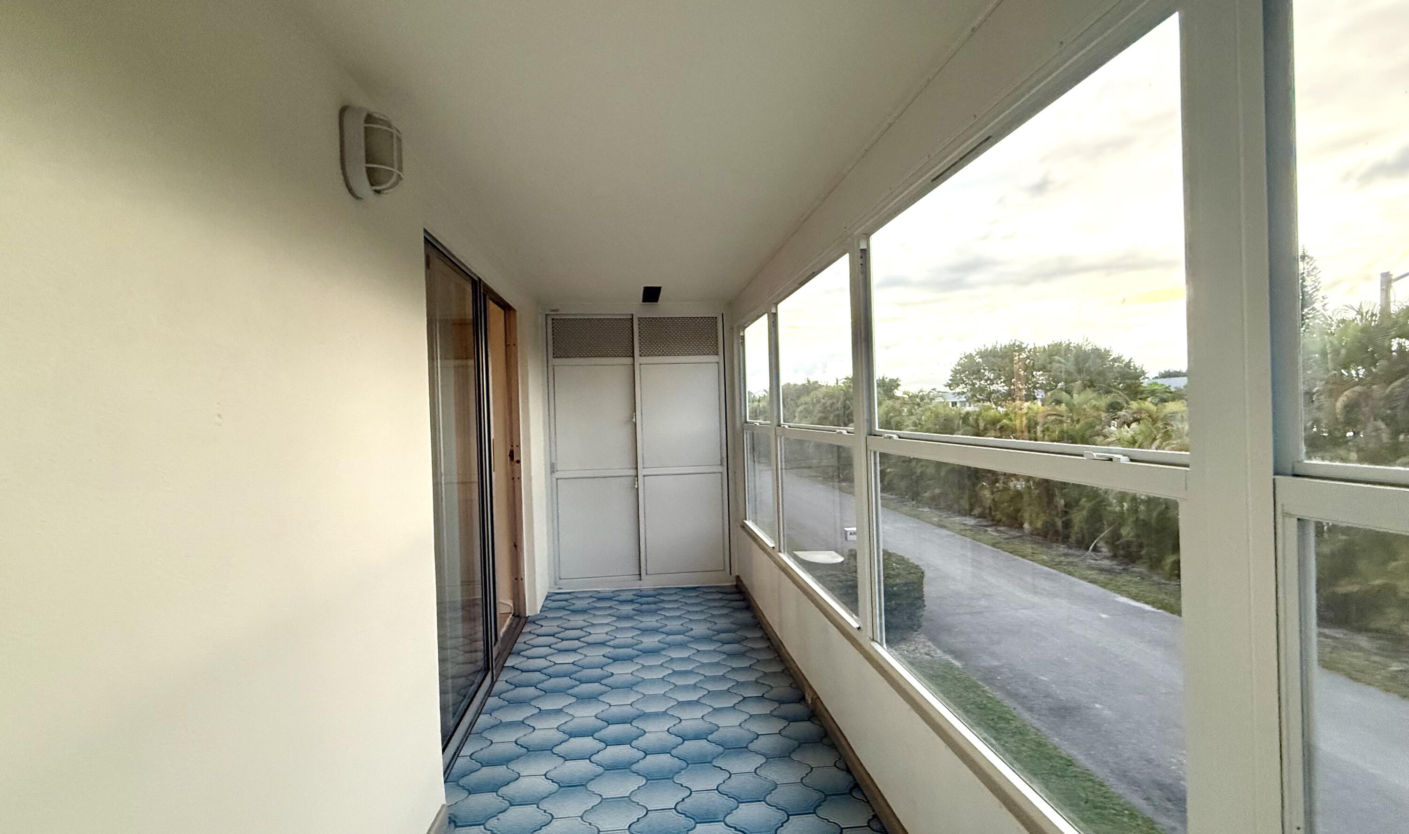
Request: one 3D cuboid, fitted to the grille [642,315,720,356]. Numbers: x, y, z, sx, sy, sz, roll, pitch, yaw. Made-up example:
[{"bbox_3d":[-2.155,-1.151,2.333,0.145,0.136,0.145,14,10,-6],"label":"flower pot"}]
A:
[{"bbox_3d":[-0.204,-0.656,4.639,0.630,0.325,0.030,-2,1,-7],"label":"grille"}]

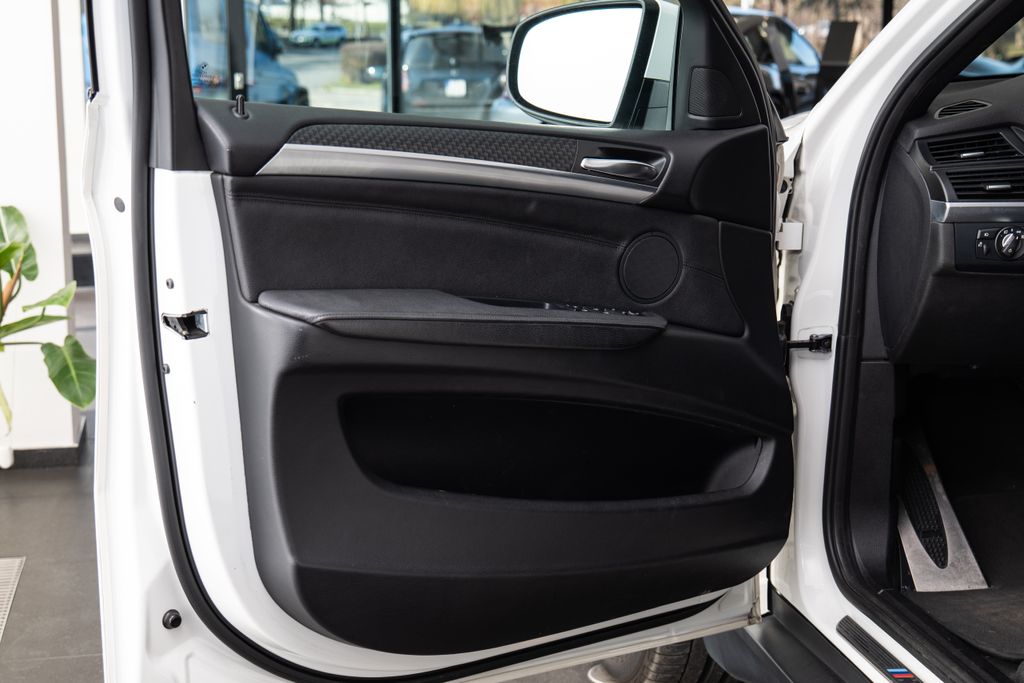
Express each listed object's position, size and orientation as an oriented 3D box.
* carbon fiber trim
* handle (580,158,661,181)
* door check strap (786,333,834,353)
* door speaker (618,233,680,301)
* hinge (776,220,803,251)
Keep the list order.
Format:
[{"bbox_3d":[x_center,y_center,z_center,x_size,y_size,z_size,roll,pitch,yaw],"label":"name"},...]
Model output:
[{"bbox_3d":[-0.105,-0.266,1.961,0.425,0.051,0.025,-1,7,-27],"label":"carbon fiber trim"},{"bbox_3d":[0.159,-0.254,2.097,0.127,0.030,0.030,0,7,-27],"label":"handle"},{"bbox_3d":[0.475,0.002,2.270,0.073,0.030,0.030,-1,8,-6],"label":"door check strap"},{"bbox_3d":[0.205,-0.110,2.134,0.108,0.108,0.025,-5,14,-26],"label":"door speaker"},{"bbox_3d":[0.445,-0.170,2.290,0.045,0.050,0.045,-1,8,-6],"label":"hinge"}]

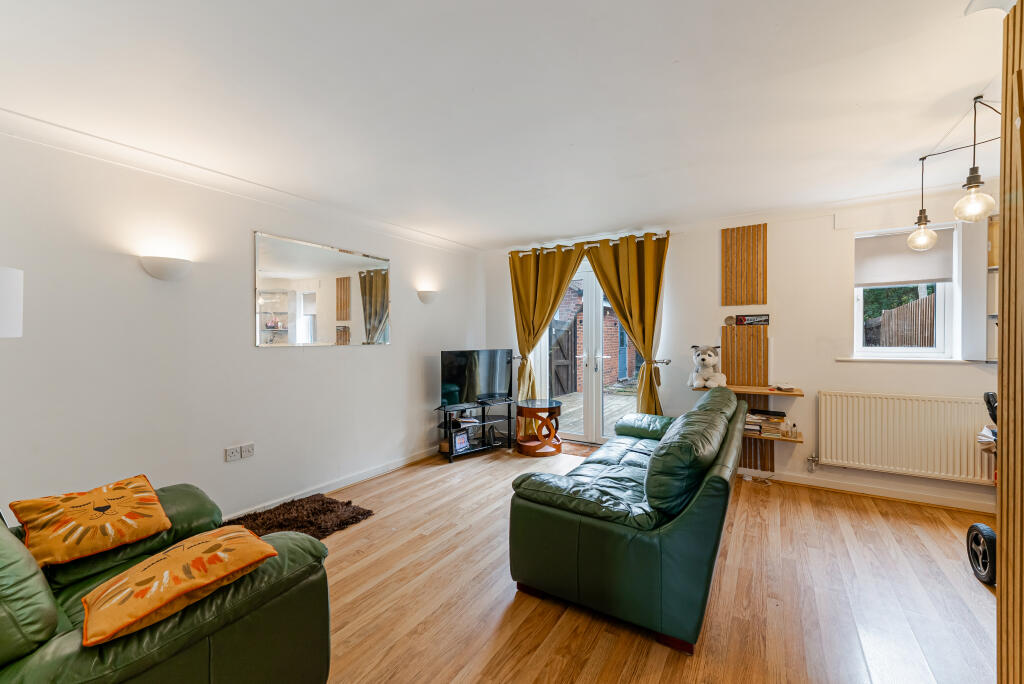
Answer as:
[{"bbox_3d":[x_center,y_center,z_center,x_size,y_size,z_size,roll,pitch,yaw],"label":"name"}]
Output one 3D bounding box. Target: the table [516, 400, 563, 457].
[{"bbox_3d":[0.321,0.967,4.567,0.518,0.553,0.518,0,0,0],"label":"table"}]

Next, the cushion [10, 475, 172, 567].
[{"bbox_3d":[-1.722,0.718,1.664,0.360,0.130,0.420,38,10,18],"label":"cushion"}]

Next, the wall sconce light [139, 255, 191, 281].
[{"bbox_3d":[-2.052,-0.433,2.390,0.109,0.123,0.251,0,1,33],"label":"wall sconce light"}]

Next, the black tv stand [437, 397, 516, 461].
[{"bbox_3d":[-0.428,0.979,4.561,1.000,0.520,0.410,-1,1,-42],"label":"black tv stand"}]

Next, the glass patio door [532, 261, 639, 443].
[{"bbox_3d":[0.959,0.170,4.658,1.520,2.120,0.090,0,1,33],"label":"glass patio door"}]

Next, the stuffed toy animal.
[{"bbox_3d":[1.797,0.220,3.670,0.320,0.384,0.282,0,1,33],"label":"stuffed toy animal"}]

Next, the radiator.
[{"bbox_3d":[2.985,0.704,3.002,1.060,0.600,0.090,0,1,33],"label":"radiator"}]

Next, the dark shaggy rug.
[{"bbox_3d":[-1.534,1.238,2.662,0.670,0.045,0.980,0,1,33],"label":"dark shaggy rug"}]

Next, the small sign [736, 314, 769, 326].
[{"bbox_3d":[2.138,-0.190,3.541,0.249,0.090,0.016,0,0,34],"label":"small sign"}]

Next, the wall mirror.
[{"bbox_3d":[-1.498,-0.375,3.329,0.025,0.810,1.200,0,1,33],"label":"wall mirror"}]

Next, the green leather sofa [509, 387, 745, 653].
[{"bbox_3d":[0.957,0.827,2.656,0.998,0.858,2.061,0,1,32],"label":"green leather sofa"}]

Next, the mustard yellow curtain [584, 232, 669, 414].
[{"bbox_3d":[1.182,0.039,4.199,0.877,2.253,0.128,0,1,33],"label":"mustard yellow curtain"}]

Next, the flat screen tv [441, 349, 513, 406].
[{"bbox_3d":[-0.376,0.404,4.547,0.960,0.610,0.090,-1,1,-39],"label":"flat screen tv"}]

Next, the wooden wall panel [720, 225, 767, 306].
[{"bbox_3d":[2.142,-0.703,3.679,0.360,0.726,0.026,0,1,33],"label":"wooden wall panel"}]

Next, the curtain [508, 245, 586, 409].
[{"bbox_3d":[0.403,0.053,4.647,1.040,2.320,0.150,0,1,33],"label":"curtain"}]

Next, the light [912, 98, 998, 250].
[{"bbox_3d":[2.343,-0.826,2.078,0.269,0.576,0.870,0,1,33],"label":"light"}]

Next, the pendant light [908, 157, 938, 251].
[{"bbox_3d":[2.506,-0.844,2.431,0.130,0.570,0.130,0,1,33],"label":"pendant light"}]

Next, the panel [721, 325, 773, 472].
[{"bbox_3d":[2.159,0.509,3.680,0.388,1.323,0.026,0,1,33],"label":"panel"}]

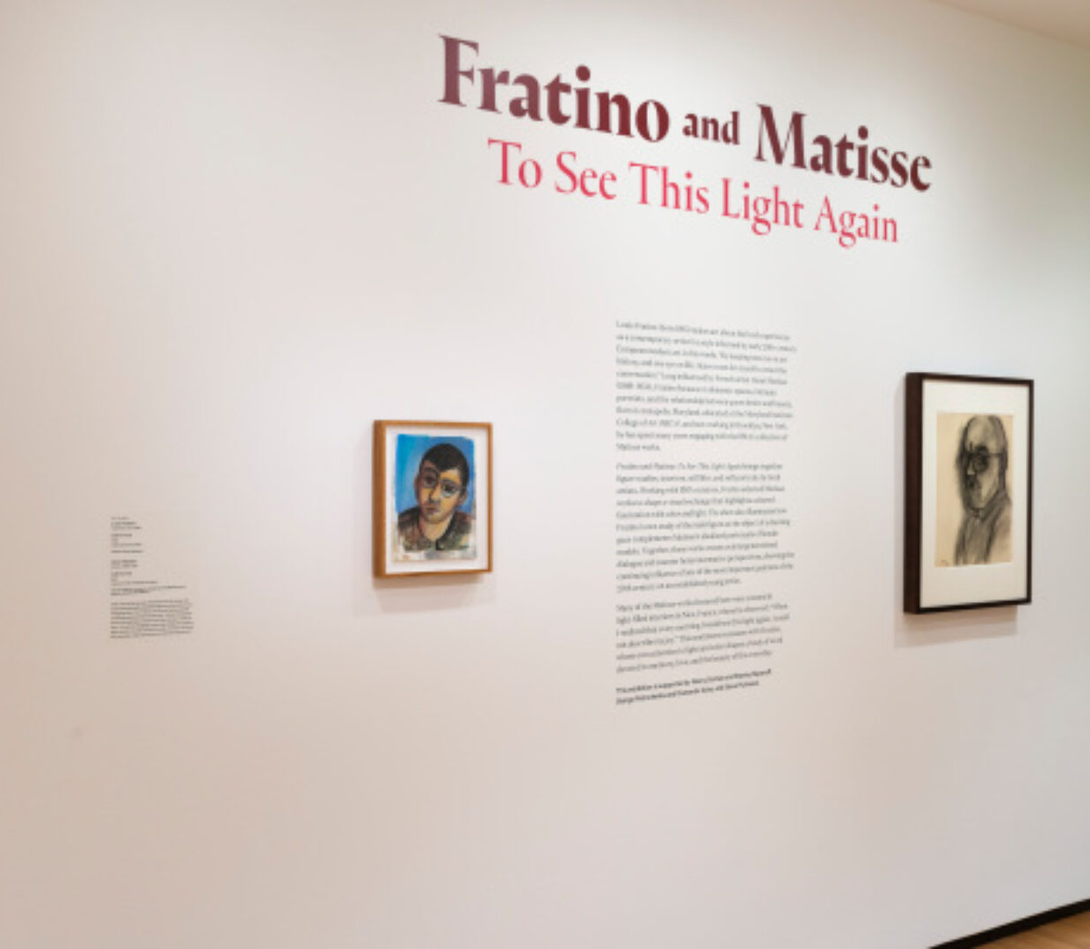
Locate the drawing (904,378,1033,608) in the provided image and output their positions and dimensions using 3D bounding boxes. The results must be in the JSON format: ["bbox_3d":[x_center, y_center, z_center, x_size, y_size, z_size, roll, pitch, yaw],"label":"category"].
[{"bbox_3d":[1.365,0.058,4.440,0.583,0.744,0.051,0,0,-36],"label":"drawing"}]

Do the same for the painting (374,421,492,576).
[{"bbox_3d":[-0.262,0.057,3.271,0.304,0.362,0.041,0,0,-36],"label":"painting"}]

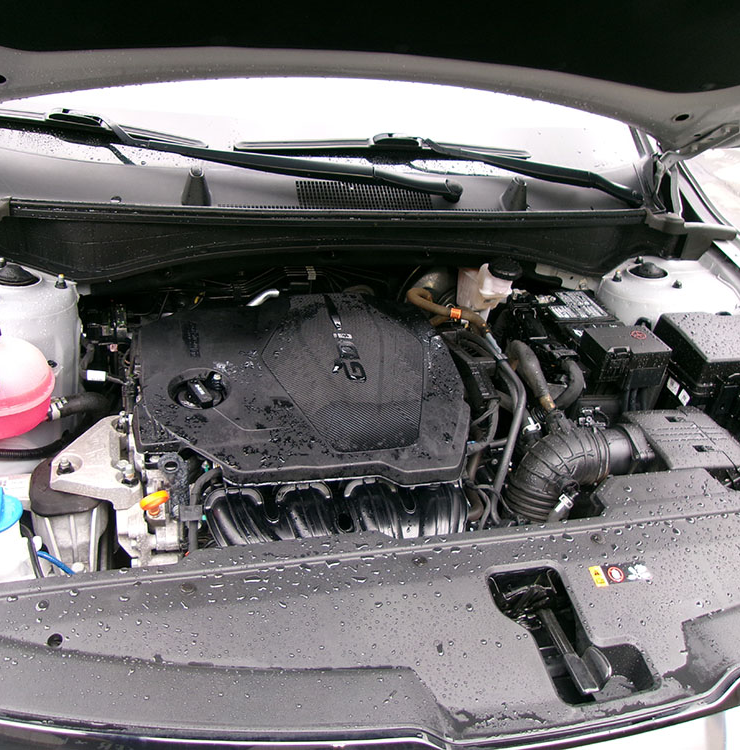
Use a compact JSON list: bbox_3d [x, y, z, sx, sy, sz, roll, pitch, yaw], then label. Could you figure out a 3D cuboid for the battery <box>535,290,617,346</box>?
[{"bbox_3d":[0.372,-0.020,1.485,0.172,0.192,0.240,-3,34,-17],"label":"battery"}]

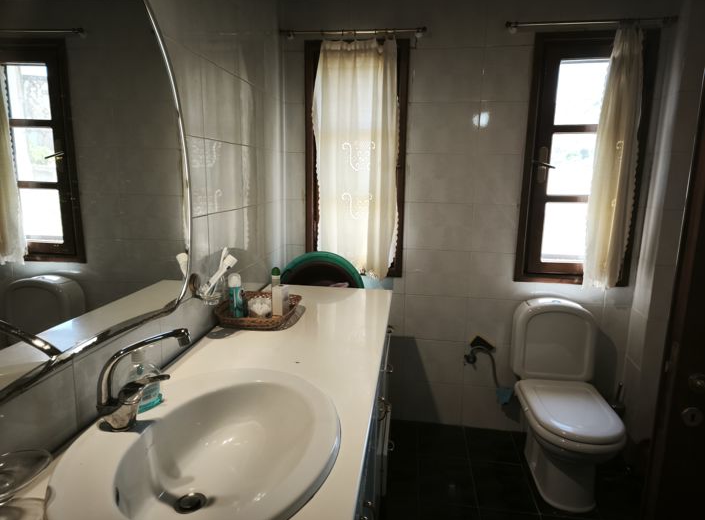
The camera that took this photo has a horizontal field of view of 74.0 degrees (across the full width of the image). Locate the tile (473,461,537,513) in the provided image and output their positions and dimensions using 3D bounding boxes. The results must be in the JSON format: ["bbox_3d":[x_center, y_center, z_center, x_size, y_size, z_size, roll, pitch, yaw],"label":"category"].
[{"bbox_3d":[0.690,1.042,2.159,0.254,0.012,0.334,2,11,8],"label":"tile"}]

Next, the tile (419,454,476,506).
[{"bbox_3d":[0.438,1.032,2.192,0.254,0.012,0.334,2,11,8],"label":"tile"}]

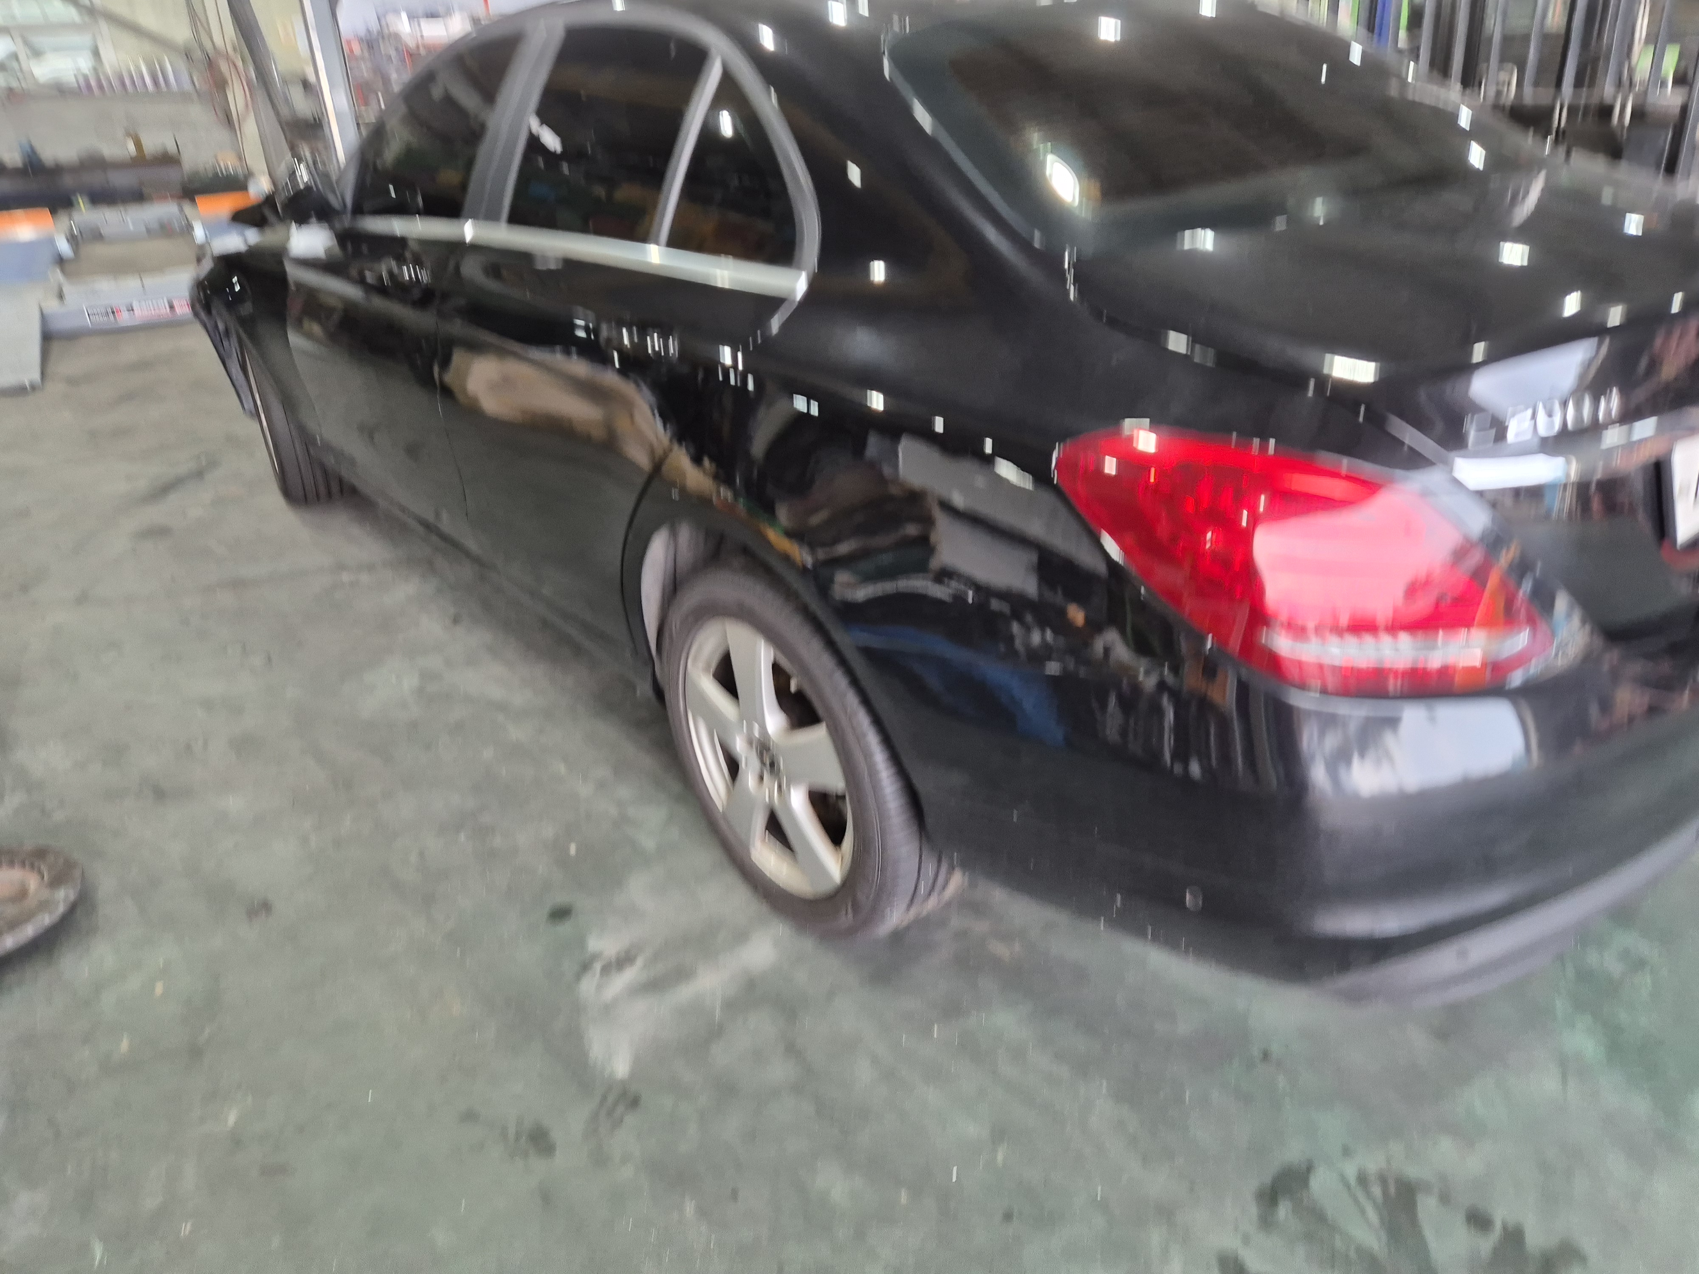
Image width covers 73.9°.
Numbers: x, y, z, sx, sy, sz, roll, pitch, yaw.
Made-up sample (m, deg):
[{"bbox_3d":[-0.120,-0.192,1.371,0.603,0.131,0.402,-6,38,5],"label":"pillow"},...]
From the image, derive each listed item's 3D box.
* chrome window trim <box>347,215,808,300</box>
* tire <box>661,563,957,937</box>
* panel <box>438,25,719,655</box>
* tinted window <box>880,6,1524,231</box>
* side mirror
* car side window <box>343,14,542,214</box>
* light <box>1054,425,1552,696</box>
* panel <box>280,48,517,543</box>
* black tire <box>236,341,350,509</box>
[{"bbox_3d":[-0.633,-0.719,2.068,0.065,0.065,1.750,-22,32,-34],"label":"chrome window trim"},{"bbox_3d":[-0.049,0.150,1.835,0.225,0.645,0.650,-22,33,-34],"label":"tire"},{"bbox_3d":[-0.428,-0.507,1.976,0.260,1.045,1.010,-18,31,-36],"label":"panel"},{"bbox_3d":[0.624,-0.829,1.742,1.220,0.090,0.585,-22,62,-34],"label":"tinted window"},{"bbox_3d":[-1.255,-1.032,2.615,0.185,0.160,0.140,-22,33,-34],"label":"side mirror"},{"bbox_3d":[-0.955,-1.160,2.553,0.071,0.431,0.893,10,13,-44],"label":"car side window"},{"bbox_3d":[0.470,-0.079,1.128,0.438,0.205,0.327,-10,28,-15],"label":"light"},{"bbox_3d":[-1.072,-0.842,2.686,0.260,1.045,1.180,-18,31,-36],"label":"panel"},{"bbox_3d":[-1.863,-0.782,3.812,0.225,0.645,0.650,-17,30,-27],"label":"black tire"}]

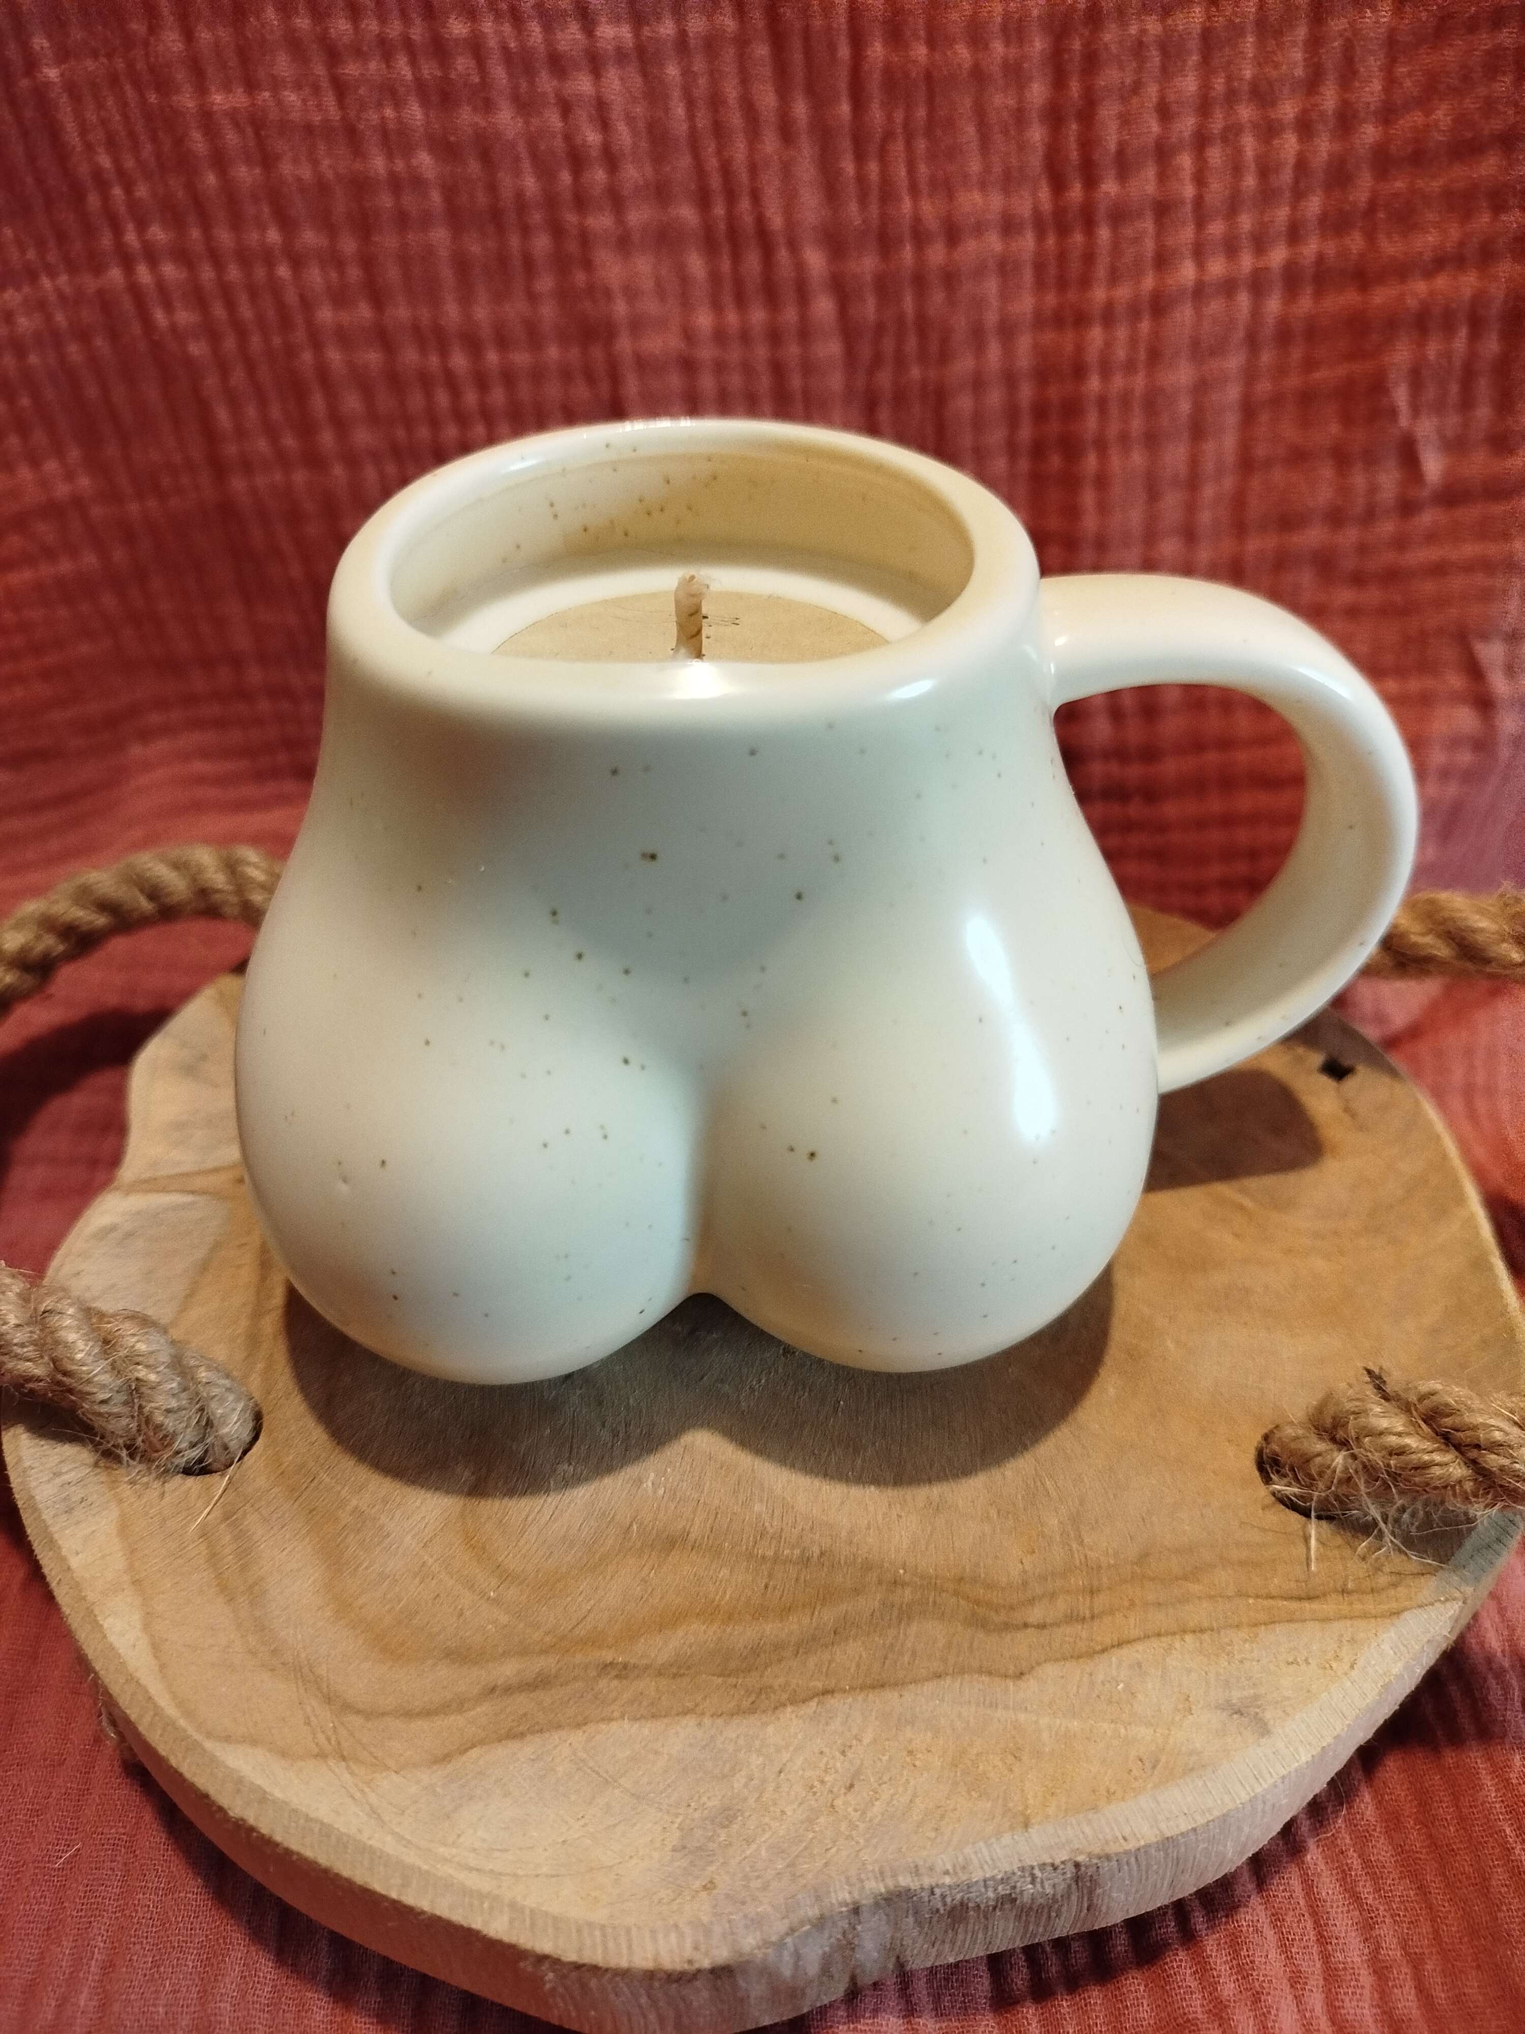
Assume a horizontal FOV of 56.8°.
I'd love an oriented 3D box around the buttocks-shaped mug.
[{"bbox_3d":[0.011,-0.013,0.173,0.142,0.084,0.102,-2,41,-3],"label":"buttocks-shaped mug"}]

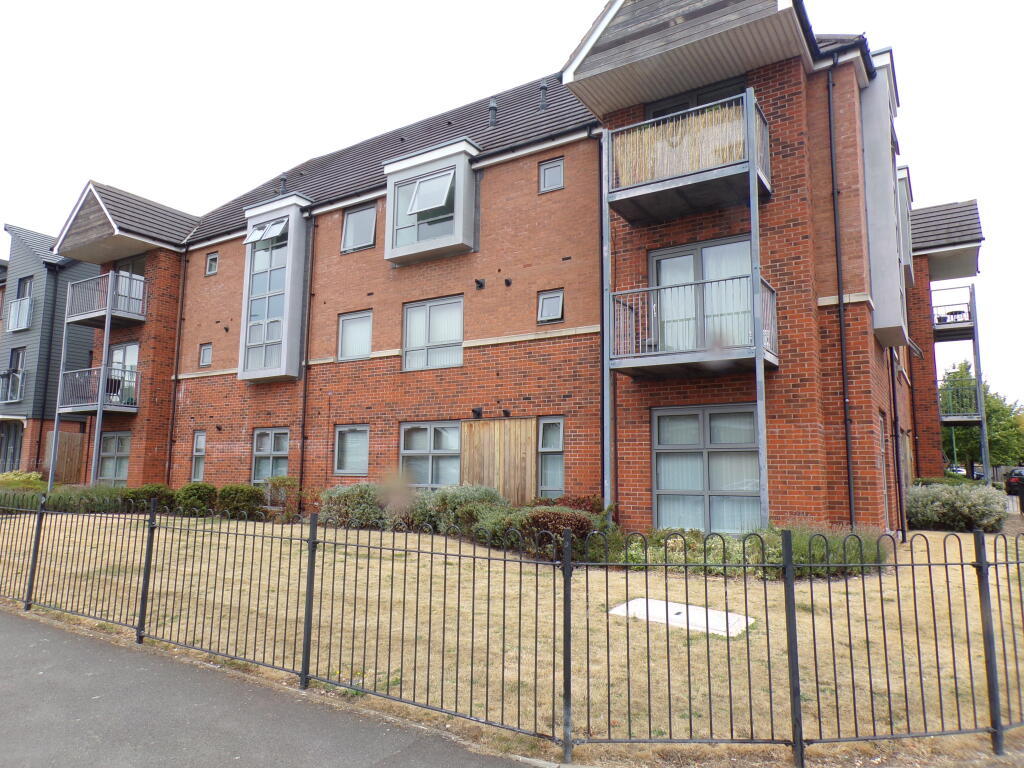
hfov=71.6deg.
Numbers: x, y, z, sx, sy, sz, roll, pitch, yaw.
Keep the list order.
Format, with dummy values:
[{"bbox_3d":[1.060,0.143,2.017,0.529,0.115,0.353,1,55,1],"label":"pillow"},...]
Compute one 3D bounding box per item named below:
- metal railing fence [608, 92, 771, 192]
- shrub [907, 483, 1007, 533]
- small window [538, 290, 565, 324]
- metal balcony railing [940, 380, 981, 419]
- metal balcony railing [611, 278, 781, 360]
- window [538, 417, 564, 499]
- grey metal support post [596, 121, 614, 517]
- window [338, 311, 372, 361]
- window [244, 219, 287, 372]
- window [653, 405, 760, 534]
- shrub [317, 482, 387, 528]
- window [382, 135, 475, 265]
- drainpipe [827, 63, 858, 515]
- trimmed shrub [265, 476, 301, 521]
[{"bbox_3d":[2.804,-3.605,11.317,2.280,1.090,1.150,-4,-9,34],"label":"metal railing fence"},{"bbox_3d":[9.288,2.564,14.889,1.779,0.984,1.423,-4,-9,34],"label":"shrub"},{"bbox_3d":[0.788,-1.501,13.858,0.610,0.670,0.180,-4,-9,34],"label":"small window"},{"bbox_3d":[13.344,0.515,21.034,1.050,1.070,2.250,-4,-9,34],"label":"metal balcony railing"},{"bbox_3d":[2.769,-0.920,10.972,2.320,1.010,1.060,-4,-9,32],"label":"metal balcony railing"},{"bbox_3d":[0.768,1.576,13.539,0.560,1.910,0.120,-4,-9,32],"label":"window"},{"bbox_3d":[1.474,-0.823,11.119,0.090,6.670,0.090,-4,-9,32],"label":"grey metal support post"},{"bbox_3d":[-3.684,-1.137,16.864,1.140,1.180,0.150,-4,-9,34],"label":"window"},{"bbox_3d":[-6.301,-2.296,18.213,1.480,3.900,0.150,-4,-9,34],"label":"window"},{"bbox_3d":[3.087,1.371,11.252,1.800,2.030,0.150,-4,-9,34],"label":"window"},{"bbox_3d":[-3.225,2.444,14.386,1.345,0.887,1.345,1,-7,0],"label":"shrub"},{"bbox_3d":[-1.759,-3.871,15.444,2.300,2.220,0.650,-4,-9,34],"label":"window"},{"bbox_3d":[5.044,-1.416,10.860,0.090,7.400,0.120,-4,-9,34],"label":"drainpipe"},{"bbox_3d":[-5.478,2.684,16.845,0.850,1.000,0.800,-4,-9,34],"label":"trimmed shrub"}]

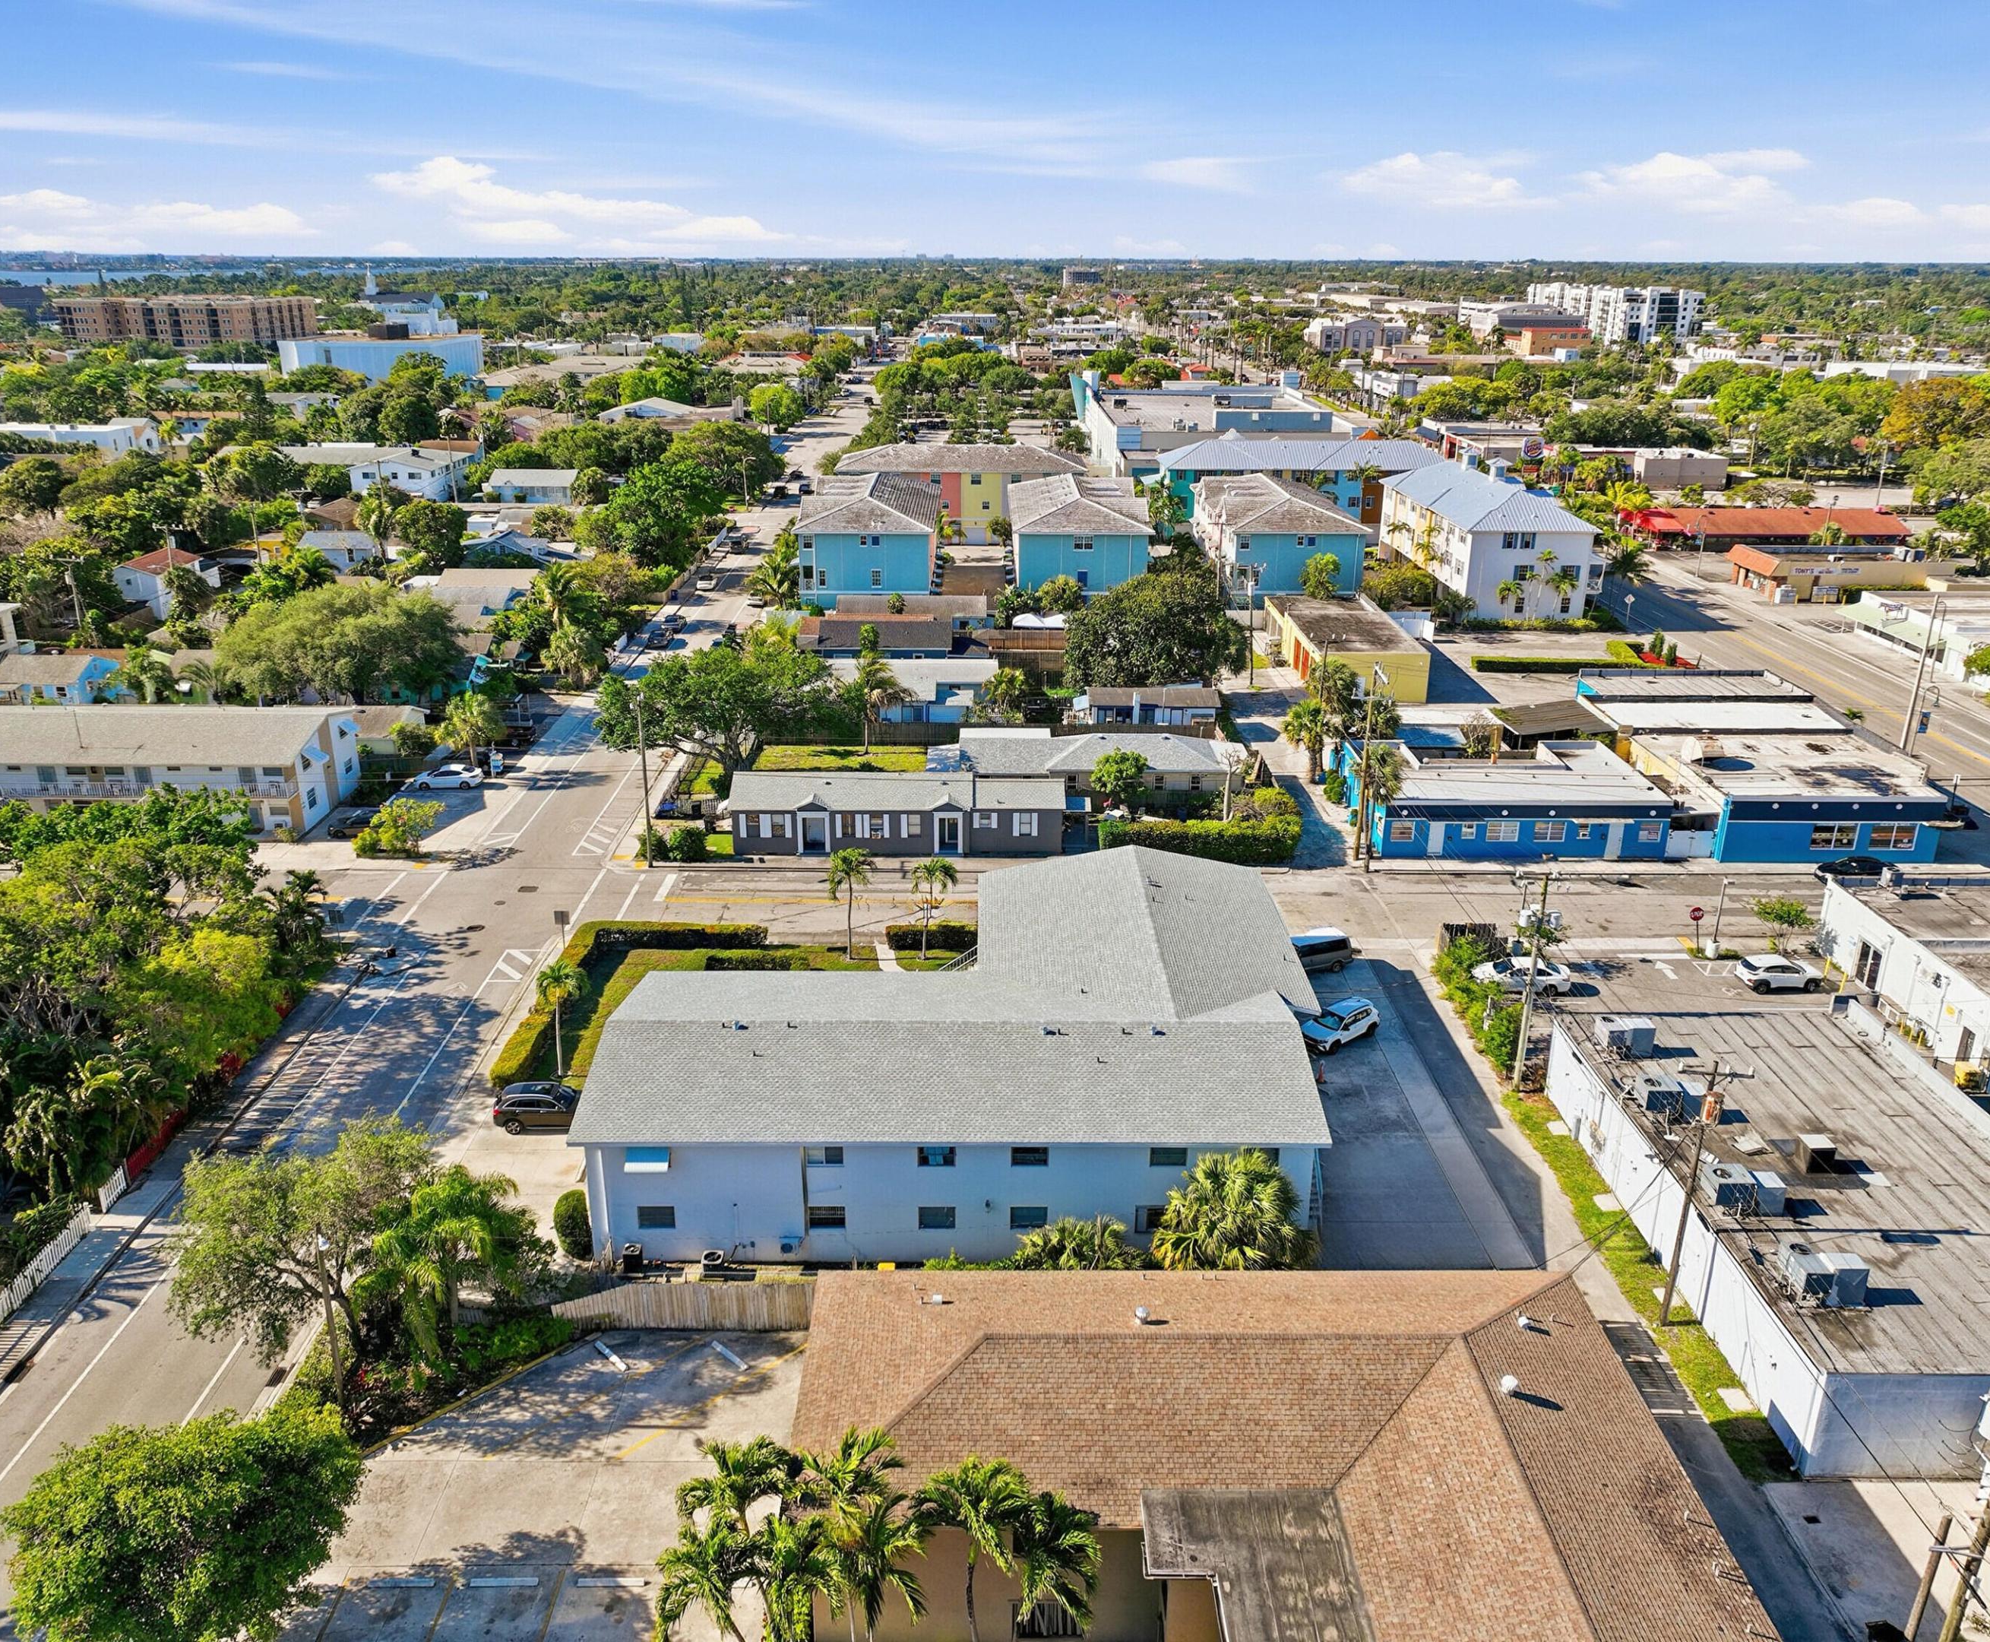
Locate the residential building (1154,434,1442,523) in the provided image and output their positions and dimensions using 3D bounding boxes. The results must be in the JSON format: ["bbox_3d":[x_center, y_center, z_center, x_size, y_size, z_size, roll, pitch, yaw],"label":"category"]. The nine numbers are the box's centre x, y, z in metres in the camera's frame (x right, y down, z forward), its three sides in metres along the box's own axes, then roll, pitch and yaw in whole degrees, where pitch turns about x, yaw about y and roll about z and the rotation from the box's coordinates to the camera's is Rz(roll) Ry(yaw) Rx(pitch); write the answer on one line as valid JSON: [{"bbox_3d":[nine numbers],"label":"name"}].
[{"bbox_3d":[40.754,-43.746,199.795,37.600,12.800,12.500,0,20,0],"label":"residential building"}]

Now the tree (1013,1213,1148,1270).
[{"bbox_3d":[2.804,15.323,53.211,4.500,2.700,3.000,0,20,0],"label":"tree"}]

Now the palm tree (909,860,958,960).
[{"bbox_3d":[-3.163,4.496,77.889,2.500,5.700,2.400,0,20,0],"label":"palm tree"}]

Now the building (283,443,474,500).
[{"bbox_3d":[-94.491,-53.292,231.314,25.700,6.200,21.500,0,20,0],"label":"building"}]

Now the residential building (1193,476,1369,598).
[{"bbox_3d":[30.563,-31.067,166.818,13.800,11.100,31.800,0,20,0],"label":"residential building"}]

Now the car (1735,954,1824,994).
[{"bbox_3d":[40.024,7.670,77.278,4.170,1.550,1.800,-1,20,-2],"label":"car"}]

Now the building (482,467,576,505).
[{"bbox_3d":[-68.201,-49.835,224.836,11.700,4.400,9.000,0,20,0],"label":"building"}]

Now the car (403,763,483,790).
[{"bbox_3d":[-38.214,-3.256,106.588,4.750,1.450,1.850,0,20,0],"label":"car"}]

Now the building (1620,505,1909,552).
[{"bbox_3d":[94.760,-36.588,189.785,33.300,5.000,10.000,0,20,0],"label":"building"}]

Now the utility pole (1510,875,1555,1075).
[{"bbox_3d":[23.029,6.965,65.119,1.900,10.150,1.000,0,20,0],"label":"utility pole"}]

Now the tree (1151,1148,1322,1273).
[{"bbox_3d":[7.956,14.231,52.638,5.885,6.290,5.174,0,20,0],"label":"tree"}]

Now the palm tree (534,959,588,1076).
[{"bbox_3d":[-19.236,8.940,67.827,2.435,5.529,2.435,0,20,0],"label":"palm tree"}]

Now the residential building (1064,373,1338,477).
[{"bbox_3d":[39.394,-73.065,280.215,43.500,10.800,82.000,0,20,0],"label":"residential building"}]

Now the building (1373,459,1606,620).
[{"bbox_3d":[53.856,-33.087,170.027,13.600,12.800,38.500,0,20,0],"label":"building"}]

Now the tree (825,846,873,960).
[{"bbox_3d":[-7.463,4.272,77.811,2.300,6.150,2.400,0,20,0],"label":"tree"}]

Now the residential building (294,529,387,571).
[{"bbox_3d":[-75.589,-31.711,178.126,8.800,4.600,8.000,0,20,0],"label":"residential building"}]

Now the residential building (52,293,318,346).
[{"bbox_3d":[-296.639,-182.608,560.738,64.000,18.300,56.000,0,20,0],"label":"residential building"}]

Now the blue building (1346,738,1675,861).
[{"bbox_3d":[32.405,-1.454,98.925,17.654,3.551,12.784,0,20,0],"label":"blue building"}]

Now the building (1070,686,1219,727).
[{"bbox_3d":[11.992,-8.879,118.045,10.000,3.400,6.200,0,20,0],"label":"building"}]

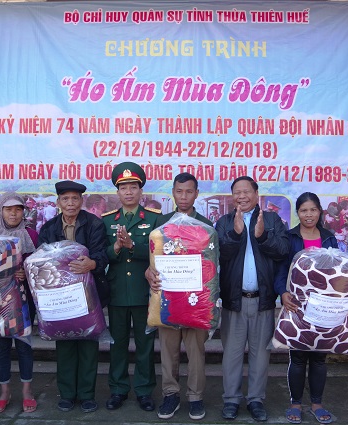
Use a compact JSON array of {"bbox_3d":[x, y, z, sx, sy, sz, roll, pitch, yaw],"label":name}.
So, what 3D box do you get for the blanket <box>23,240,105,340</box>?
[{"bbox_3d":[-0.718,0.516,3.170,0.440,0.600,0.270,-10,0,-9],"label":"blanket"}]

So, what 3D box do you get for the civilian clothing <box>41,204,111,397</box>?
[{"bbox_3d":[-0.712,0.660,3.410,0.510,1.380,0.400,0,1,-6],"label":"civilian clothing"}]

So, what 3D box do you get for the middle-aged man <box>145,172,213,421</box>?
[{"bbox_3d":[0.035,0.550,3.240,0.500,1.650,0.460,0,1,0],"label":"middle-aged man"}]

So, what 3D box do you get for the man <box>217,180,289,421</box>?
[{"bbox_3d":[0.533,0.564,3.240,0.490,1.625,0.460,0,1,6],"label":"man"}]

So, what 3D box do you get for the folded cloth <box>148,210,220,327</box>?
[{"bbox_3d":[0.066,0.369,3.000,0.420,0.700,0.290,0,0,-9],"label":"folded cloth"}]

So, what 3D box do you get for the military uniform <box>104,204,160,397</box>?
[{"bbox_3d":[-0.297,0.615,3.350,0.440,1.342,0.340,0,0,2],"label":"military uniform"}]

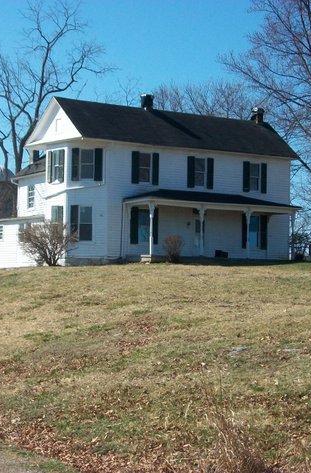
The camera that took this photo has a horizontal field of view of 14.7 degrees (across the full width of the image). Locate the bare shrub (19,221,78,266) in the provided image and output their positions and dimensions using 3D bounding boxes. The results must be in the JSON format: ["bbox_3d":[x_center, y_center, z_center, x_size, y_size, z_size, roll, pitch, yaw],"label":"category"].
[{"bbox_3d":[-5.088,0.347,57.200,2.750,2.150,2.600,1,-3,-5],"label":"bare shrub"}]

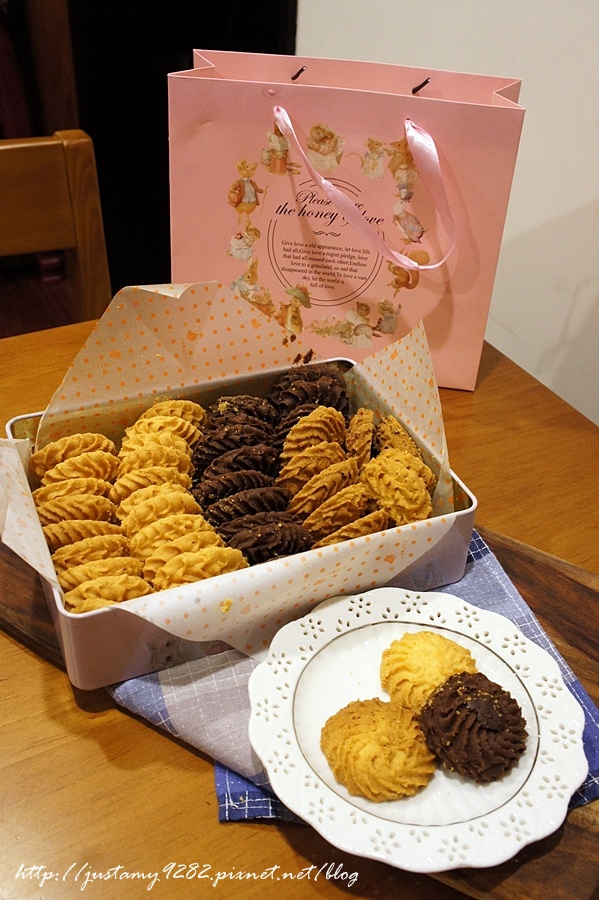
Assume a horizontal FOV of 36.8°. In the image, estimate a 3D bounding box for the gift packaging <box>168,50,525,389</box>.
[{"bbox_3d":[0.034,-0.201,0.804,0.284,0.254,0.086,8,37,6],"label":"gift packaging"}]

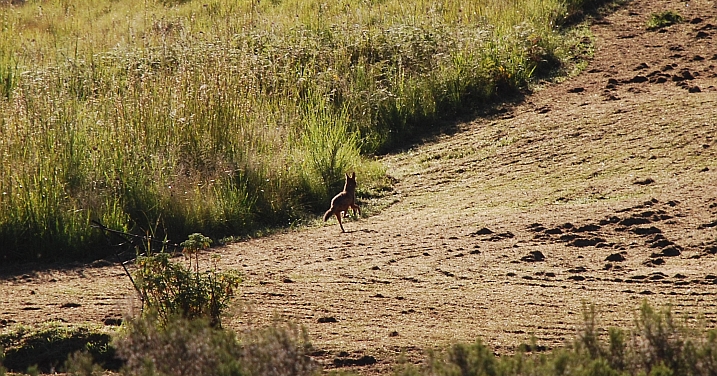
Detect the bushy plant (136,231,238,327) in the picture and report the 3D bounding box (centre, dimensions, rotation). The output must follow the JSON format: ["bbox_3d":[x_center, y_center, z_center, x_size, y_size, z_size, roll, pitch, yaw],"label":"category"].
[{"bbox_3d":[-1.783,0.964,42.000,1.100,1.020,1.000,0,7,0],"label":"bushy plant"}]

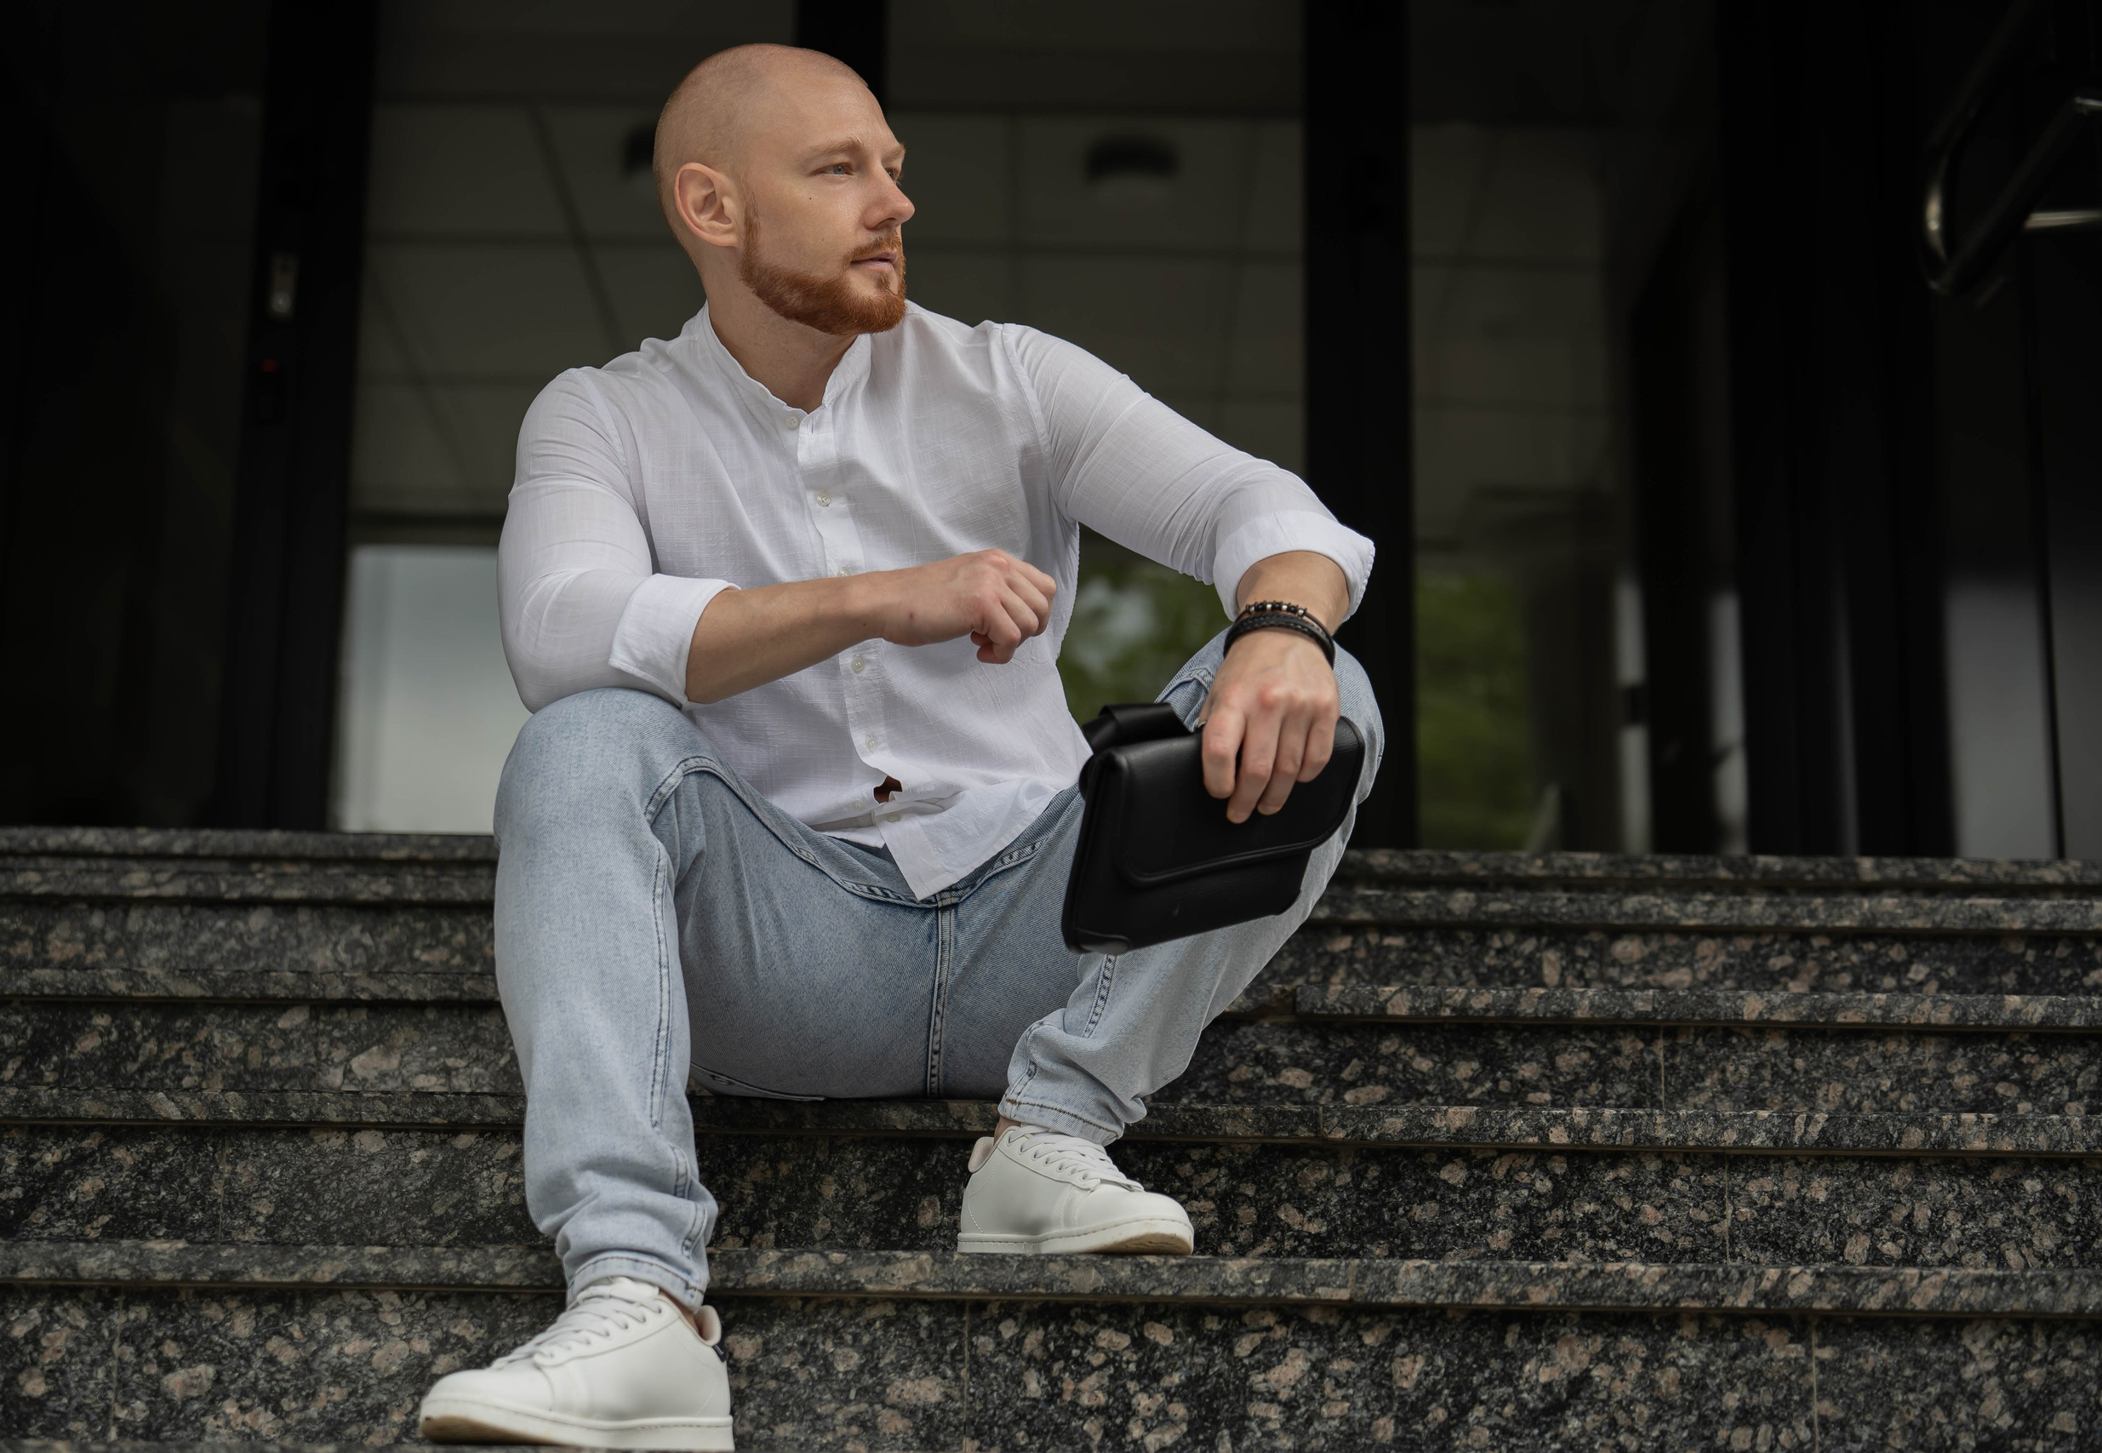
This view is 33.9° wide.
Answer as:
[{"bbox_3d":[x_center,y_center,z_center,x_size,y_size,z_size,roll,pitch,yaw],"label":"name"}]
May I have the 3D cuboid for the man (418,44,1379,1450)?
[{"bbox_3d":[-0.078,-0.010,2.720,0.690,1.160,0.860,1,-14,-2],"label":"man"}]

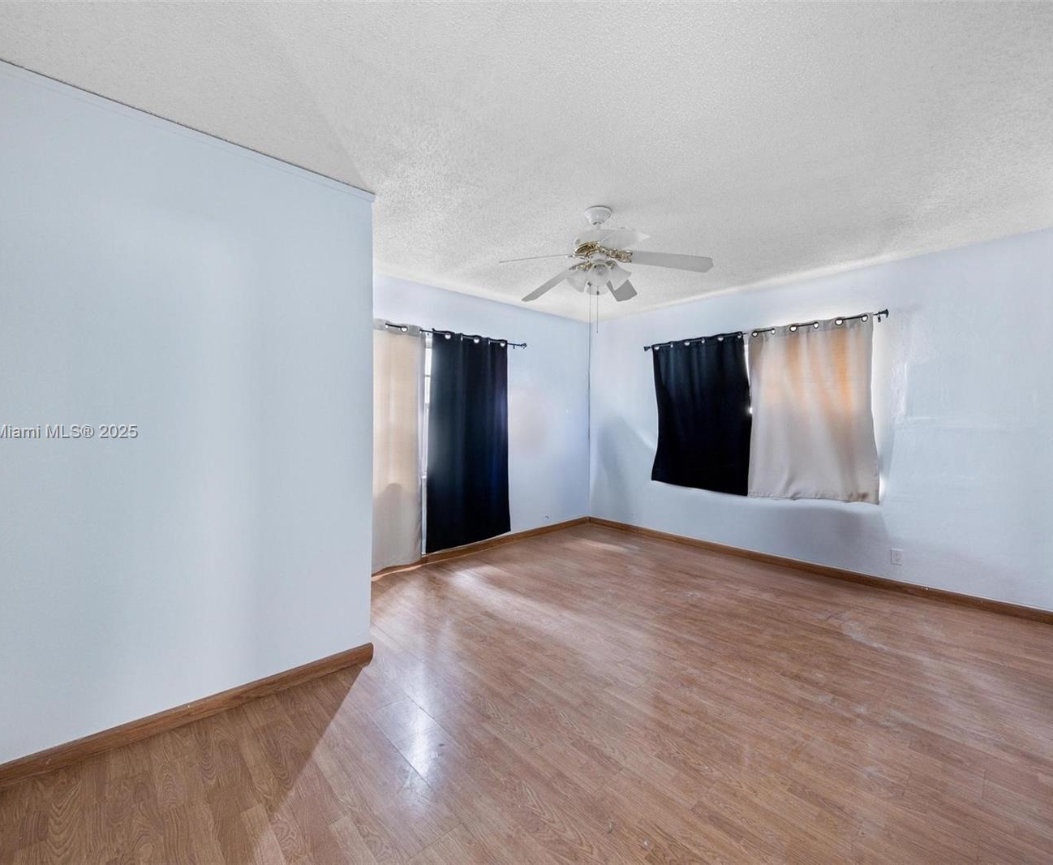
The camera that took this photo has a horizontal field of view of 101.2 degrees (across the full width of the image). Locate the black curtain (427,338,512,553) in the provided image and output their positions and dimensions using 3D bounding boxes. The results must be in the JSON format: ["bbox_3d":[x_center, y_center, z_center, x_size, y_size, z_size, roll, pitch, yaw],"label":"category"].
[{"bbox_3d":[-0.565,0.061,4.483,1.010,2.130,0.090,-1,1,-42],"label":"black curtain"}]

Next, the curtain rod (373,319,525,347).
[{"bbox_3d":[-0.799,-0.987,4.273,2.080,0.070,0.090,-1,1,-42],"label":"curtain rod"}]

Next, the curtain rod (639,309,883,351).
[{"bbox_3d":[2.176,-0.983,4.334,0.090,0.070,2.230,-1,1,-43],"label":"curtain rod"}]

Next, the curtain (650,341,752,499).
[{"bbox_3d":[1.849,-0.197,4.674,0.090,1.630,1.080,-1,1,-43],"label":"curtain"}]

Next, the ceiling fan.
[{"bbox_3d":[0.453,-1.135,2.700,1.300,0.540,1.300,0,1,0],"label":"ceiling fan"}]

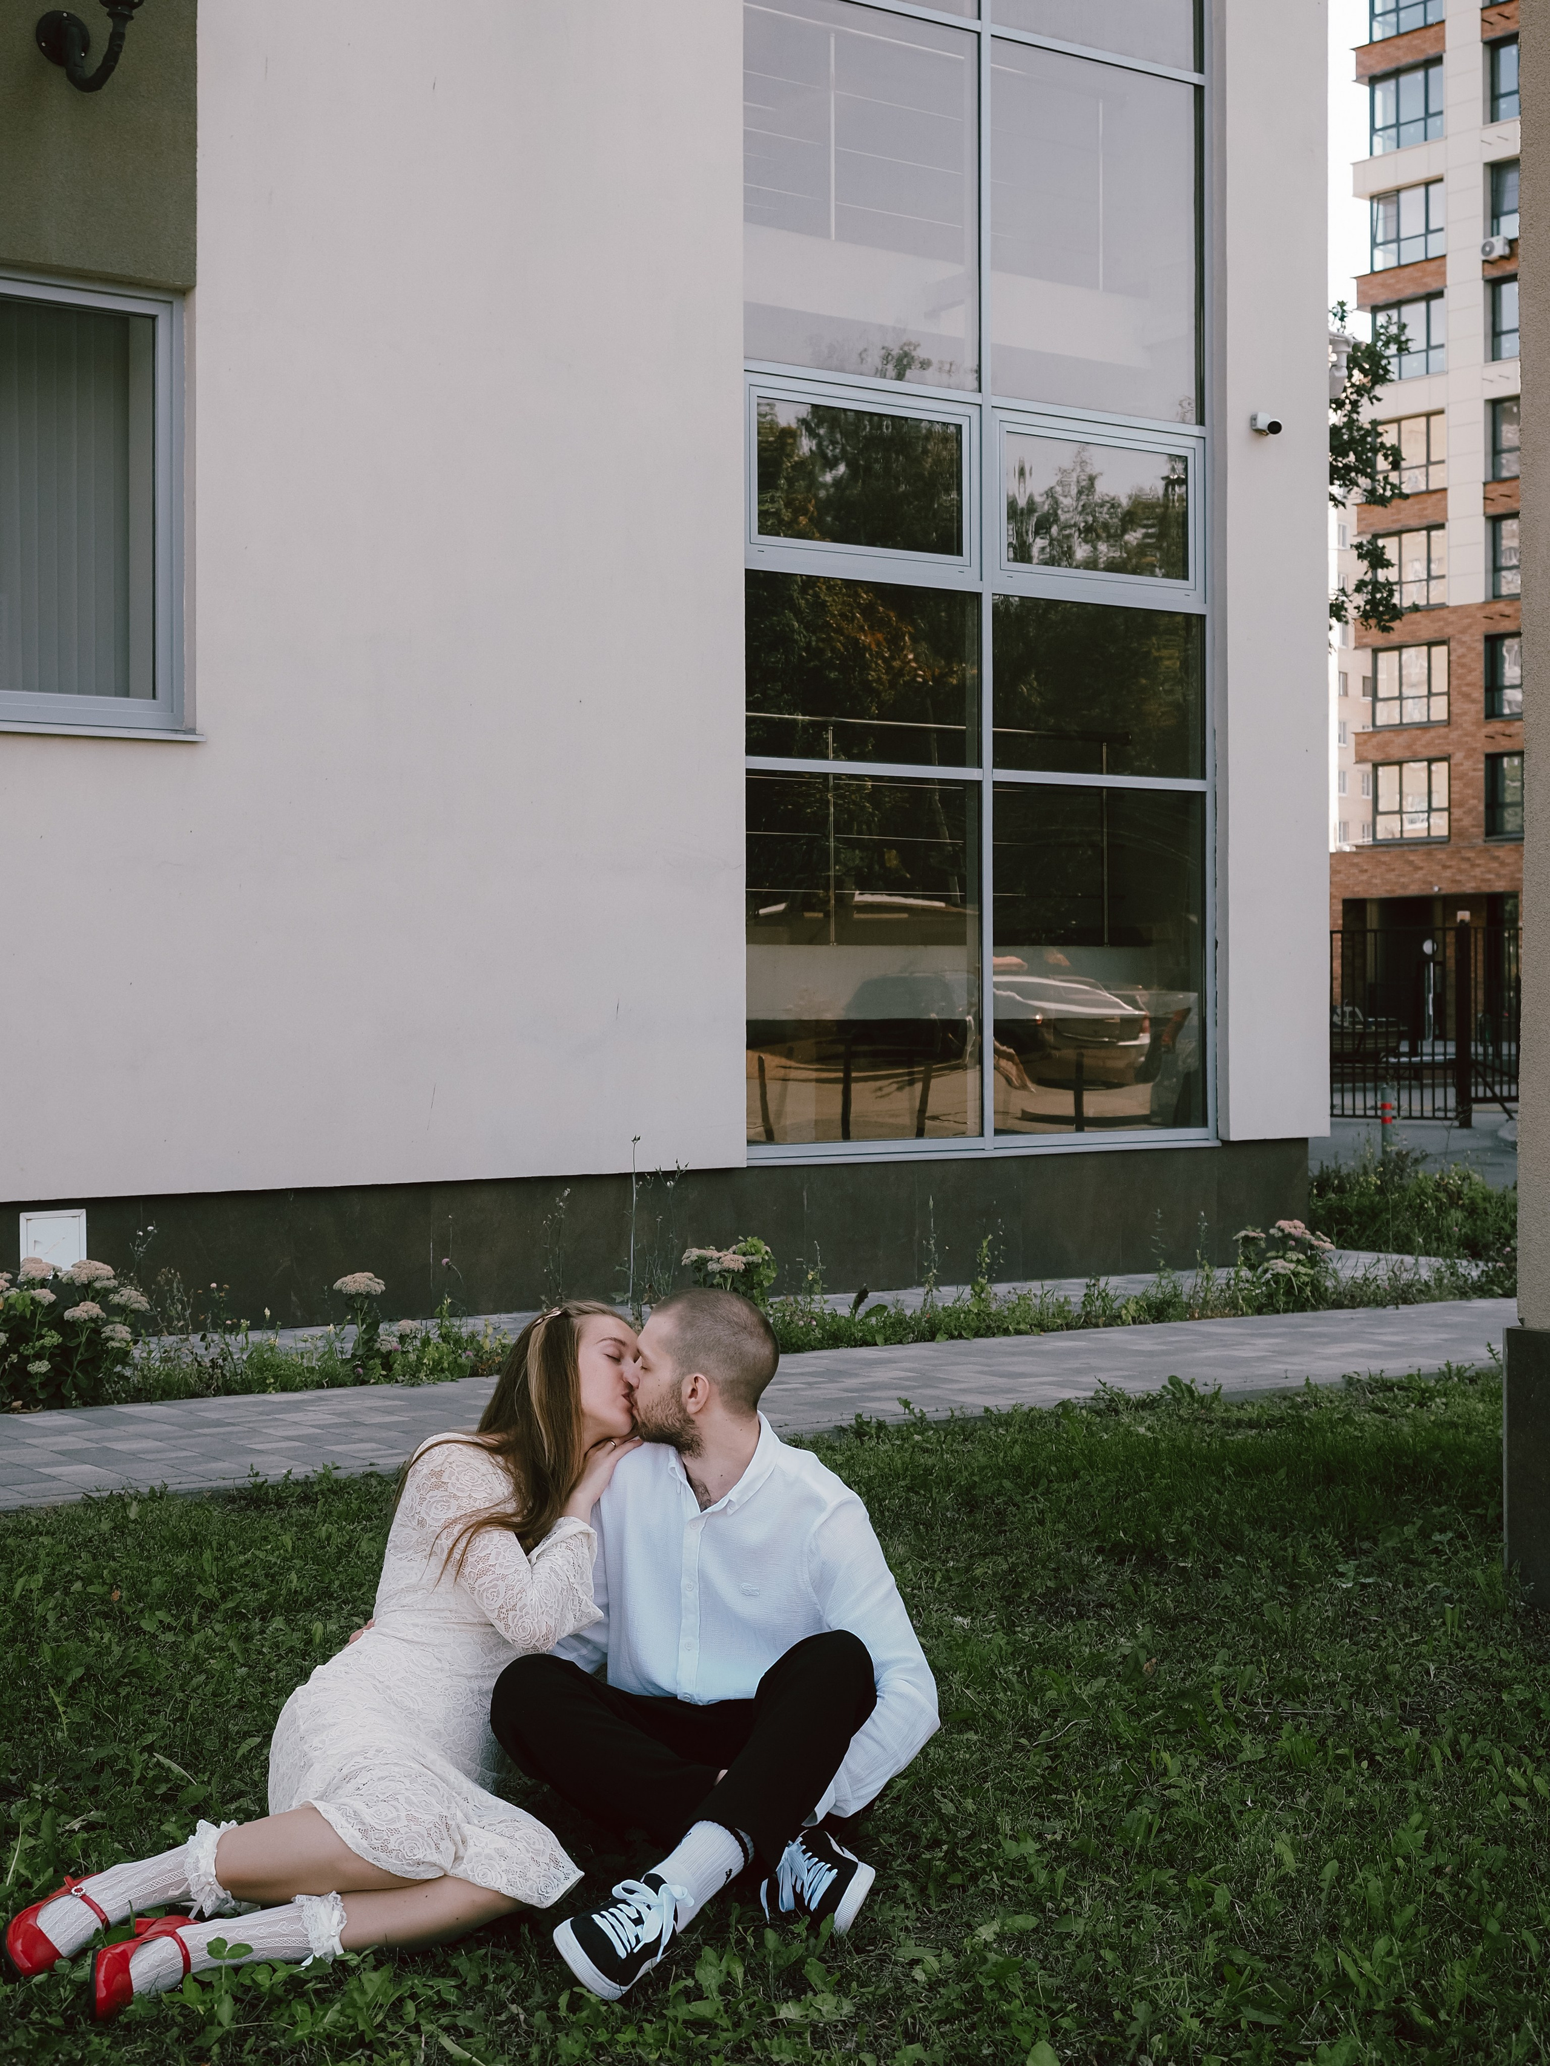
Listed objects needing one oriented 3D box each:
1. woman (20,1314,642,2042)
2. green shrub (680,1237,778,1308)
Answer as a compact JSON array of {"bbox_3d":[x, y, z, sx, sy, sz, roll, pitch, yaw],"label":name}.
[{"bbox_3d":[-0.645,0.825,3.880,0.840,0.840,0.620,-1,1,-40],"label":"woman"},{"bbox_3d":[-0.170,0.975,10.500,0.360,0.390,0.340,0,1,0],"label":"green shrub"}]

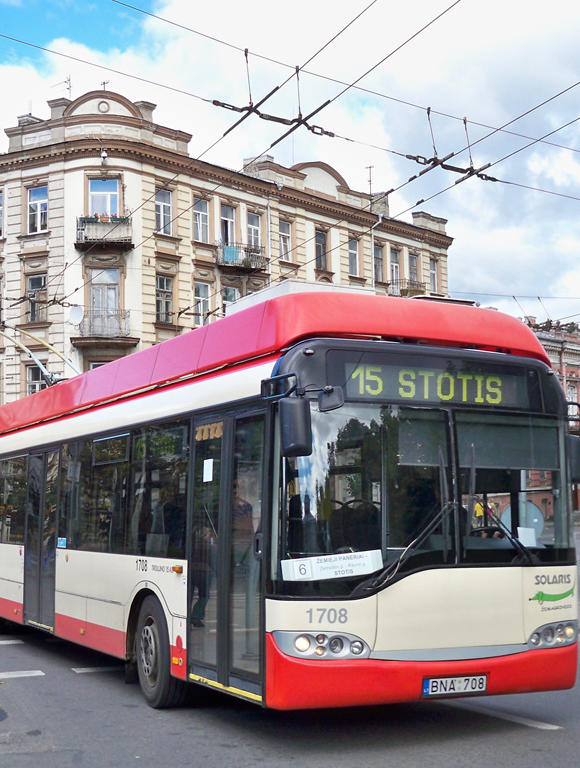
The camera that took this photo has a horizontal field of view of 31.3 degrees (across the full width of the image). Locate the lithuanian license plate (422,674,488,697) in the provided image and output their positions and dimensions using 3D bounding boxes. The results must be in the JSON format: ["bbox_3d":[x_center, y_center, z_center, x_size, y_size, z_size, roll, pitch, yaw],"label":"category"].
[{"bbox_3d":[1.119,2.038,7.000,0.520,0.120,0.020,2,-7,-27],"label":"lithuanian license plate"}]

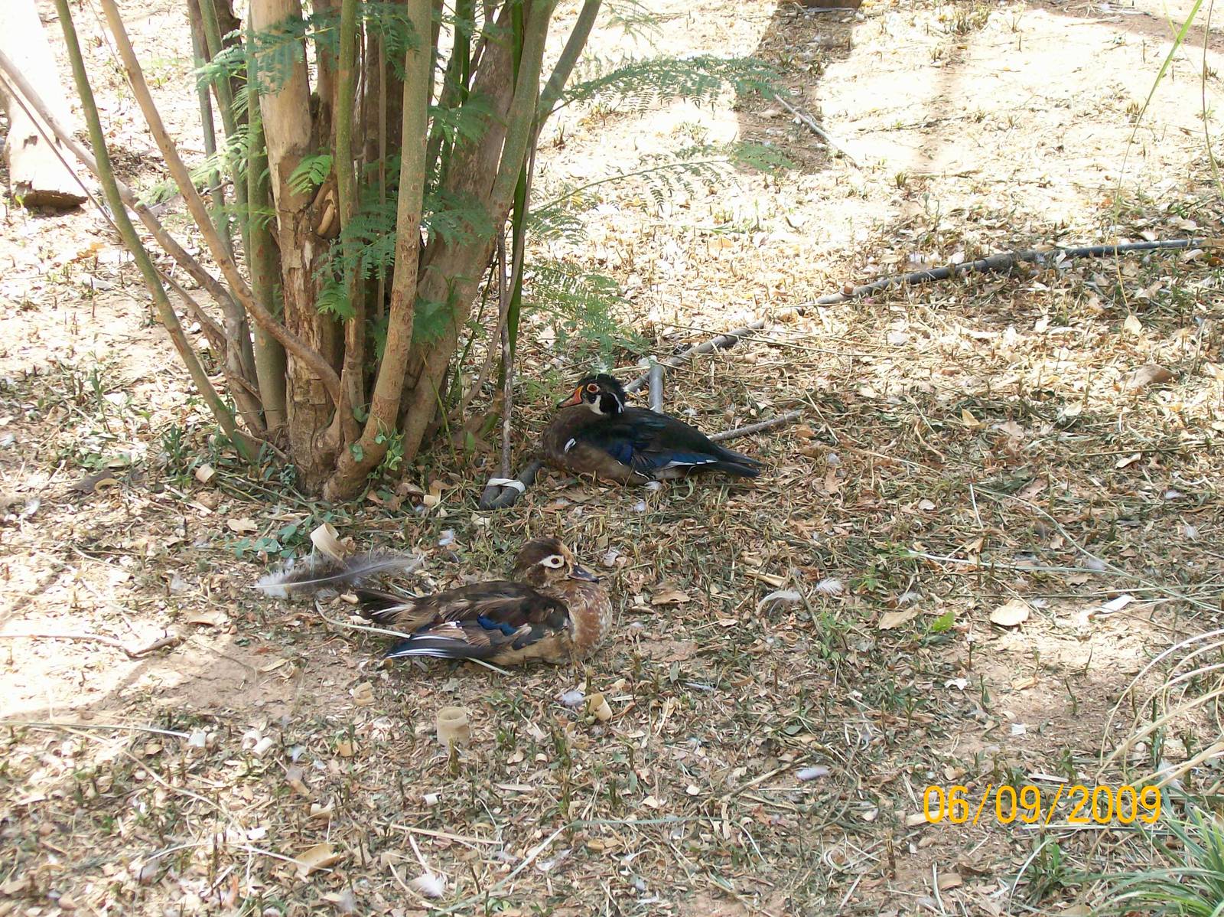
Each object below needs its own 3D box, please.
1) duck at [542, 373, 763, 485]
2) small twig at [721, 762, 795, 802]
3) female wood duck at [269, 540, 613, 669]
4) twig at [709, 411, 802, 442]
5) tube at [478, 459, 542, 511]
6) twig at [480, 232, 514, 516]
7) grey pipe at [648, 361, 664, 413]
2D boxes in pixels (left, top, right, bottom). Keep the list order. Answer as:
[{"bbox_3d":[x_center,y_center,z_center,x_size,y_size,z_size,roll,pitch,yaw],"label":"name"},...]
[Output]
[{"bbox_3d":[0.071,-0.063,4.102,0.365,0.178,0.160,2,21,6],"label":"duck"},{"bbox_3d":[0.184,0.406,3.116,0.136,0.009,0.010,-19,28,-41],"label":"small twig"},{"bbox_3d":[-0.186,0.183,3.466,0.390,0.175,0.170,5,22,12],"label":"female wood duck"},{"bbox_3d":[0.250,-0.057,4.312,0.215,0.016,0.018,-16,26,-36],"label":"twig"},{"bbox_3d":[-0.167,0.034,4.037,0.065,0.042,0.150,9,23,22],"label":"tube"},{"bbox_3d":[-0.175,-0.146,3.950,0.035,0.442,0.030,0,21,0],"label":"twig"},{"bbox_3d":[0.077,-0.112,4.310,0.024,0.125,0.024,0,19,0],"label":"grey pipe"}]

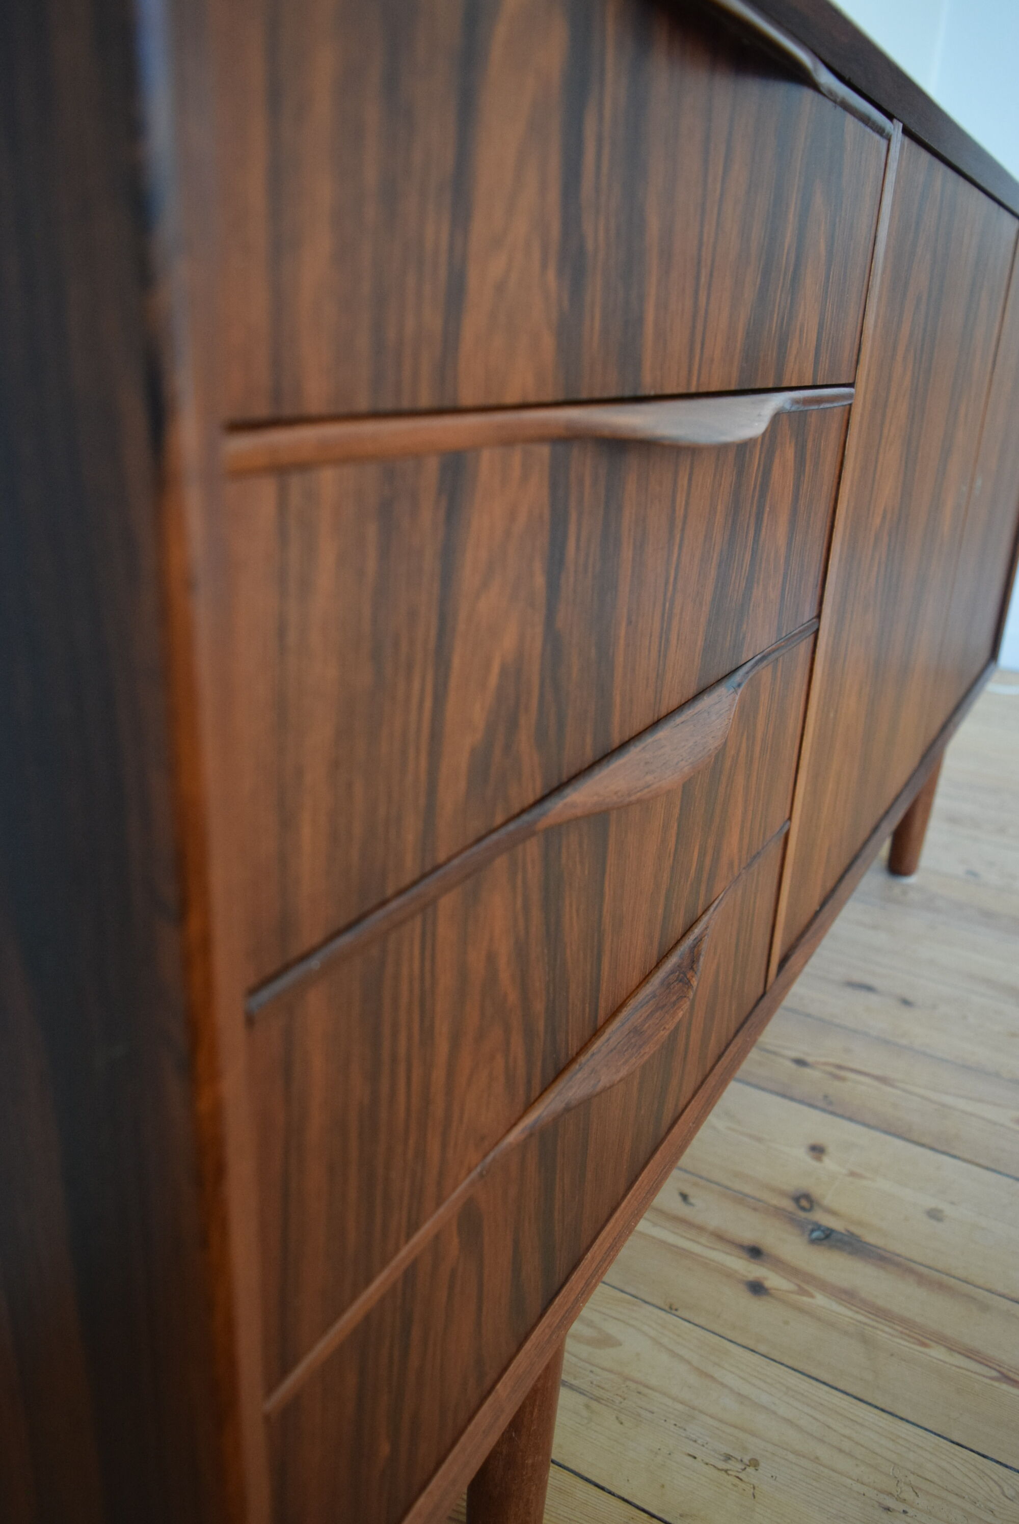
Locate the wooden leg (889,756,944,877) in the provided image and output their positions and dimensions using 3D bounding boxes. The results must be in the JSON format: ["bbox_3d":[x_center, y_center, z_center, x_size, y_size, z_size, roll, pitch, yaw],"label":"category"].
[{"bbox_3d":[0.522,0.046,1.467,0.047,0.204,0.047,14,23,27],"label":"wooden leg"}]

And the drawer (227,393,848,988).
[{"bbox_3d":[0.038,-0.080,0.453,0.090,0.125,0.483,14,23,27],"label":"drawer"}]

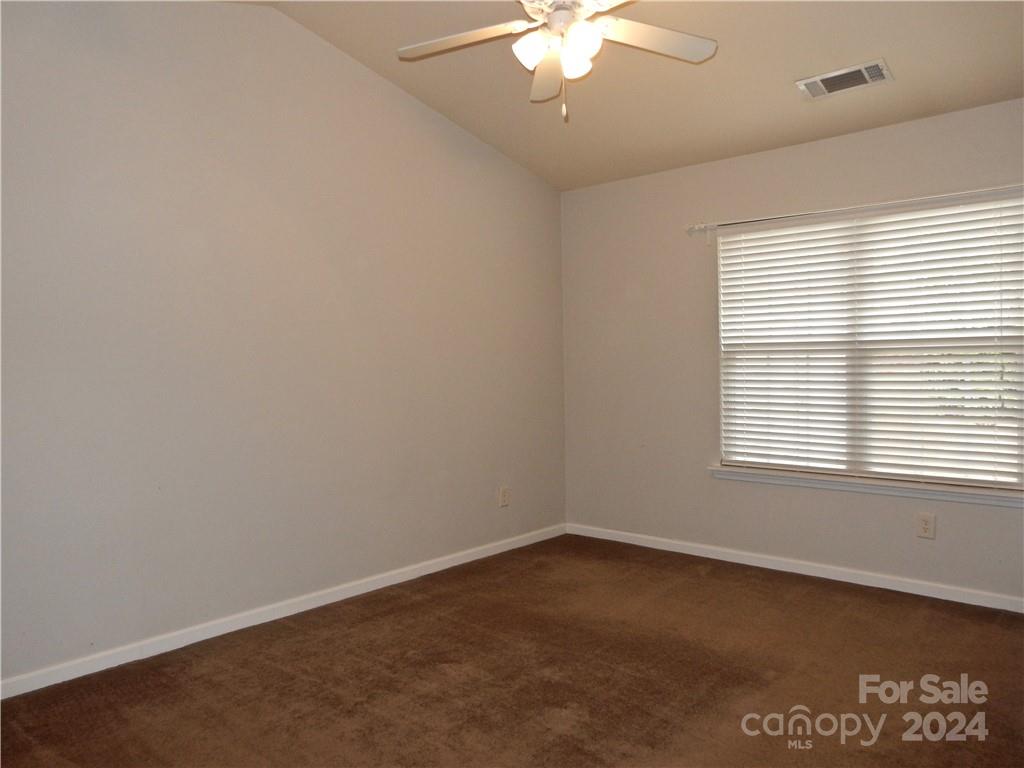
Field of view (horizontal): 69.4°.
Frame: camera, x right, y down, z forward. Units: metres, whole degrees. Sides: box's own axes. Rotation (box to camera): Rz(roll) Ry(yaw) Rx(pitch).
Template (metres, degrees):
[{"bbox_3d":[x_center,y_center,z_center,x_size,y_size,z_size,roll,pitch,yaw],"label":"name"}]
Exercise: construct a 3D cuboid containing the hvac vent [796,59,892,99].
[{"bbox_3d":[1.576,-1.432,3.514,0.393,0.025,0.195,1,-10,41],"label":"hvac vent"}]

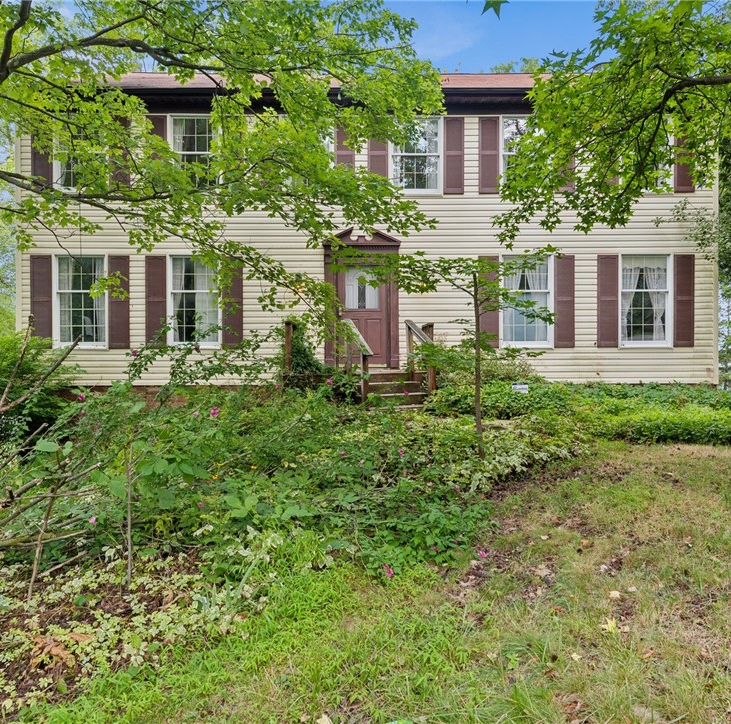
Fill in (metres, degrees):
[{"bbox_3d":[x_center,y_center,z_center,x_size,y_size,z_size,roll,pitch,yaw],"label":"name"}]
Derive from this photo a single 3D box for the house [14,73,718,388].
[{"bbox_3d":[0.020,-3.400,16.200,13.700,8.000,8.700,0,0,-1],"label":"house"}]

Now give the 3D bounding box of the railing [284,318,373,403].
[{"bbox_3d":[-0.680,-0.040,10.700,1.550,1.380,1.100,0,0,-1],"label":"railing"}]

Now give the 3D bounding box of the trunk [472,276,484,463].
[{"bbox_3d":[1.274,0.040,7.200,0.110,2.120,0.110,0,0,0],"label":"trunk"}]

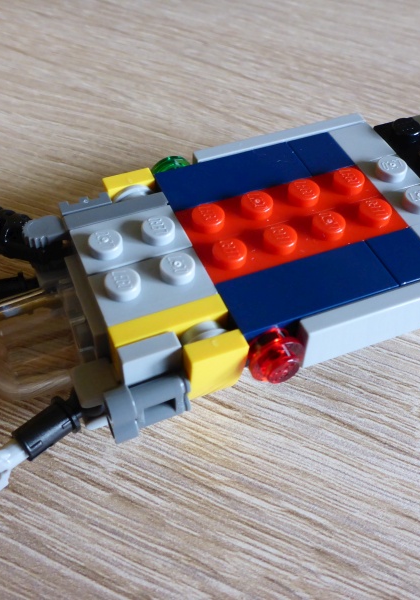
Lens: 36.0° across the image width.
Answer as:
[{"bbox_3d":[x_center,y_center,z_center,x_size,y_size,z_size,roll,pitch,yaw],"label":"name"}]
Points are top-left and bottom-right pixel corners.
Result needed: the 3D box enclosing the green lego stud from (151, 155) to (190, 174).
[{"bbox_3d":[-0.007,-0.021,0.111,0.008,0.008,0.005,-17,53,-14],"label":"green lego stud"}]

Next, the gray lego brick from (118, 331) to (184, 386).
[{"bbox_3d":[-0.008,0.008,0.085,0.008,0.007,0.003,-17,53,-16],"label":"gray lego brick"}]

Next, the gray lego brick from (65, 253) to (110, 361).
[{"bbox_3d":[-0.017,0.001,0.095,0.003,0.008,0.016,-17,53,-16],"label":"gray lego brick"}]

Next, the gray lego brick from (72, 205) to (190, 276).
[{"bbox_3d":[-0.012,-0.008,0.096,0.016,0.007,0.010,-17,53,-16],"label":"gray lego brick"}]

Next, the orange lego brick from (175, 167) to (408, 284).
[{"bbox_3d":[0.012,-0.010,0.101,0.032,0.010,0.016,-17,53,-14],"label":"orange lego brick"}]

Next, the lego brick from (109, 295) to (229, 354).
[{"bbox_3d":[-0.005,0.005,0.089,0.016,0.008,0.003,-17,53,-16],"label":"lego brick"}]

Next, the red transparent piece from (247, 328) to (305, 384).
[{"bbox_3d":[0.009,0.008,0.087,0.008,0.008,0.005,-17,53,-14],"label":"red transparent piece"}]

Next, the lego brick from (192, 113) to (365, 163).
[{"bbox_3d":[0.012,-0.026,0.115,0.032,0.008,0.003,-17,53,-16],"label":"lego brick"}]

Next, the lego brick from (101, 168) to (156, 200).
[{"bbox_3d":[-0.013,-0.017,0.109,0.008,0.008,0.003,-17,53,-14],"label":"lego brick"}]

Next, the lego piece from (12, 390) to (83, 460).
[{"bbox_3d":[-0.021,0.017,0.088,0.010,0.005,0.005,-34,59,-27],"label":"lego piece"}]

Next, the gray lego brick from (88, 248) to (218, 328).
[{"bbox_3d":[-0.008,-0.001,0.091,0.016,0.007,0.010,-17,53,-16],"label":"gray lego brick"}]

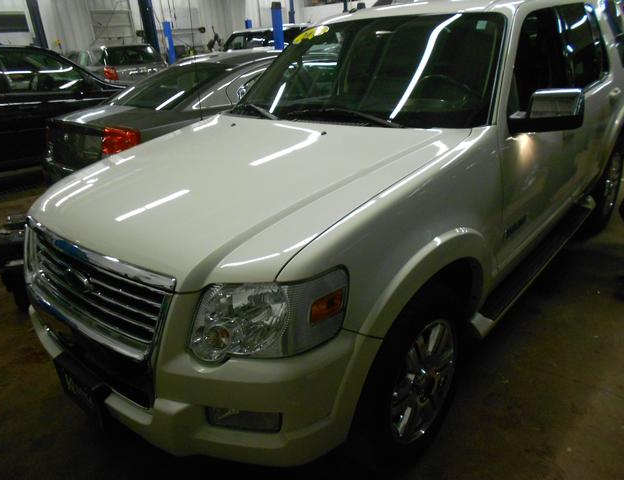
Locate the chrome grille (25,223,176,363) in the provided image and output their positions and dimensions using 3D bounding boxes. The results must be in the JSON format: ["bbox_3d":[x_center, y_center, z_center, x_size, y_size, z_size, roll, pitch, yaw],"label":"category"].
[{"bbox_3d":[-0.764,0.136,1.567,0.970,0.310,0.160,15,29,38],"label":"chrome grille"}]

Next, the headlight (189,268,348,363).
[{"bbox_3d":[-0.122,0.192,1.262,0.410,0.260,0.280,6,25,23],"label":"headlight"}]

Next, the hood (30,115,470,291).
[{"bbox_3d":[-0.341,-0.280,1.950,1.500,0.250,1.300,15,33,38],"label":"hood"}]

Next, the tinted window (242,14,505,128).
[{"bbox_3d":[0.251,-0.861,2.486,1.530,0.160,0.880,15,65,38],"label":"tinted window"}]

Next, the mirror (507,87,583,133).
[{"bbox_3d":[0.959,-0.524,1.963,0.280,0.190,0.160,15,29,38],"label":"mirror"}]

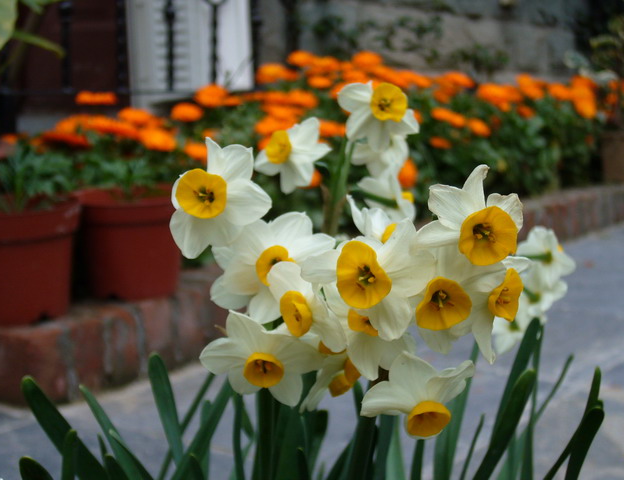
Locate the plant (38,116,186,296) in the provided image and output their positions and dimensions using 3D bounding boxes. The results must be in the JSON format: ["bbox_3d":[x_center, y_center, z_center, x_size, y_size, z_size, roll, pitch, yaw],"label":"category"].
[{"bbox_3d":[-0.277,-0.046,1.720,0.205,0.250,0.190,0,9,0],"label":"plant"}]

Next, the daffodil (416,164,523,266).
[{"bbox_3d":[0.067,-0.010,0.520,0.045,0.044,0.027,-3,13,-19],"label":"daffodil"}]

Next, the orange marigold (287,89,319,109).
[{"bbox_3d":[-0.016,-0.241,2.080,0.054,0.032,0.054,0,9,0],"label":"orange marigold"}]

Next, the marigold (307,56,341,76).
[{"bbox_3d":[0.021,-0.324,2.280,0.060,0.034,0.058,0,9,0],"label":"marigold"}]

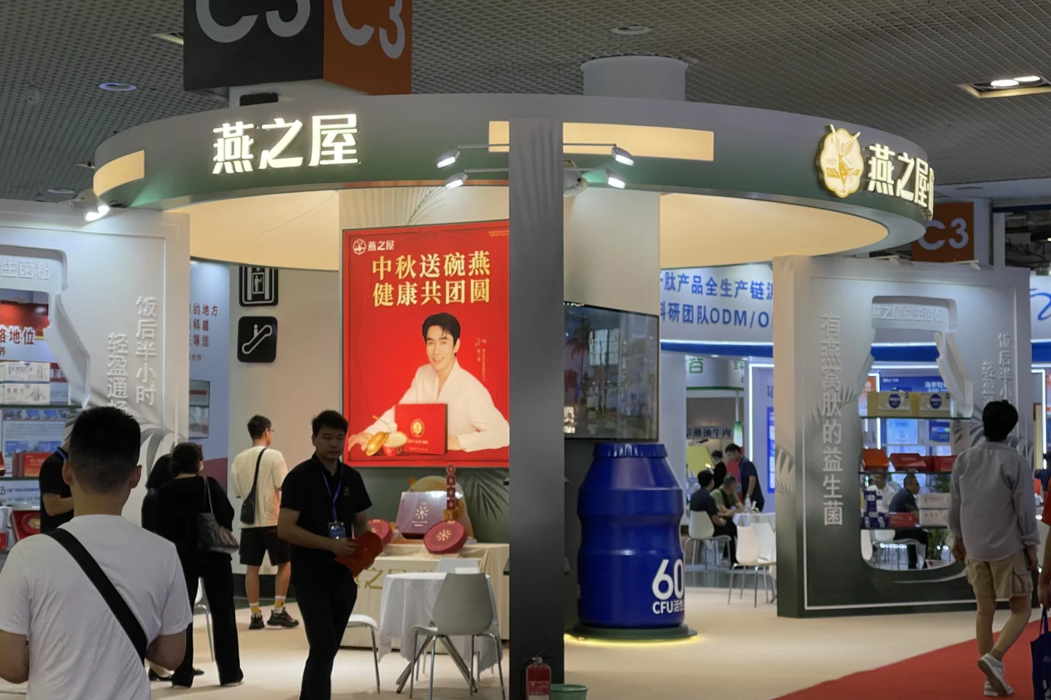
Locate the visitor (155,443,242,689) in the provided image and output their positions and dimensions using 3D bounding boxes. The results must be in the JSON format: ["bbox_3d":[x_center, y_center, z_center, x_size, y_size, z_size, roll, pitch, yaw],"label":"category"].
[{"bbox_3d":[-2.117,1.376,12.643,0.530,1.570,0.360,-1,-3,10],"label":"visitor"}]

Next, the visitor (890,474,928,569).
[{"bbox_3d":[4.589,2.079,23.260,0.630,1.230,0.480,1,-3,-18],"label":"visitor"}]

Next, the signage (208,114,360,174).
[{"bbox_3d":[-1.582,-1.353,12.777,1.164,0.350,0.100,-2,-3,28],"label":"signage"}]

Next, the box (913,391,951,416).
[{"bbox_3d":[3.805,0.514,18.246,0.371,0.237,0.150,1,-3,-26],"label":"box"}]

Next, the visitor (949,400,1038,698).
[{"bbox_3d":[2.916,1.240,12.142,0.530,1.790,0.450,-1,-3,24],"label":"visitor"}]

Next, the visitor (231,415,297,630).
[{"bbox_3d":[-2.227,1.471,16.643,0.510,1.780,0.380,-1,-3,22],"label":"visitor"}]

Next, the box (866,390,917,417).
[{"bbox_3d":[3.382,0.506,18.041,0.372,0.231,0.150,1,-3,-26],"label":"box"}]

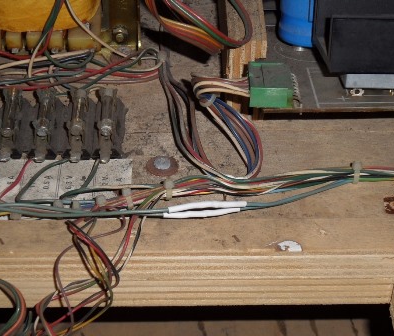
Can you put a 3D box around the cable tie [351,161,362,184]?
[{"bbox_3d":[0.084,0.003,0.553,0.005,0.009,0.010,-1,42,0],"label":"cable tie"}]

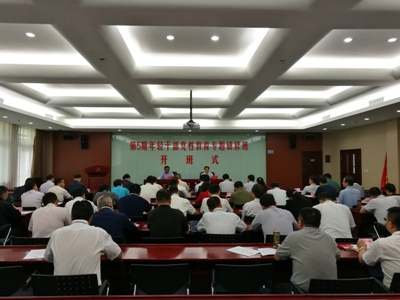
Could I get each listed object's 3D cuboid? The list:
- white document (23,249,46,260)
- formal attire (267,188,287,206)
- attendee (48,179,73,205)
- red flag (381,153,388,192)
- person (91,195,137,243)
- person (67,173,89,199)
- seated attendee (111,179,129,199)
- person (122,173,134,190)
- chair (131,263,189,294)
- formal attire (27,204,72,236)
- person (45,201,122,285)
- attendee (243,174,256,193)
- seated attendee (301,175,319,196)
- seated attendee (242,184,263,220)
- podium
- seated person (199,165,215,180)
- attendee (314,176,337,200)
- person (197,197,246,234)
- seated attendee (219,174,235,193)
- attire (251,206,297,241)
[{"bbox_3d":[-1.561,1.009,3.025,0.220,0.006,0.295,0,-2,-12],"label":"white document"},{"bbox_3d":[1.509,1.046,6.094,0.500,0.640,0.420,0,-2,-2],"label":"formal attire"},{"bbox_3d":[-2.580,1.132,5.750,0.520,1.250,0.750,-1,-2,16],"label":"attendee"},{"bbox_3d":[5.400,0.621,9.107,0.250,1.270,0.250,-1,-2,28],"label":"red flag"},{"bbox_3d":[-0.987,1.091,3.580,0.560,1.190,0.750,0,-2,8],"label":"person"},{"bbox_3d":[-2.709,1.164,6.900,0.520,1.260,0.750,0,-2,6],"label":"person"},{"bbox_3d":[-1.832,1.273,7.265,0.500,1.180,0.720,0,-2,-2],"label":"seated attendee"},{"bbox_3d":[-2.008,1.322,8.584,0.480,1.290,0.700,0,-2,-2],"label":"person"},{"bbox_3d":[-0.314,1.336,2.722,0.540,0.830,0.580,0,-2,-2],"label":"chair"},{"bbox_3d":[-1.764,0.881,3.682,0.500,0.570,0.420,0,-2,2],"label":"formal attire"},{"bbox_3d":[-0.932,1.077,2.557,0.640,1.270,0.770,0,-2,1],"label":"person"},{"bbox_3d":[1.234,1.210,7.700,0.500,1.220,0.750,0,-2,-2],"label":"attendee"},{"bbox_3d":[3.105,1.341,8.688,0.500,1.260,0.720,1,-2,-20],"label":"seated attendee"},{"bbox_3d":[0.829,1.113,4.700,0.520,1.220,0.750,0,-2,-10],"label":"seated attendee"},{"bbox_3d":[-3.655,1.226,11.125,0.850,1.330,0.580,0,-2,-2],"label":"podium"},{"bbox_3d":[0.215,1.111,9.600,0.520,1.240,0.720,0,-2,-2],"label":"seated person"},{"bbox_3d":[3.008,1.250,7.459,0.540,1.240,0.740,0,-2,-8],"label":"attendee"},{"bbox_3d":[0.252,1.162,3.795,0.620,1.180,0.750,0,-2,-2],"label":"person"},{"bbox_3d":[0.713,1.289,8.522,0.500,1.230,0.720,0,-2,-2],"label":"seated attendee"},{"bbox_3d":[0.836,0.965,3.550,0.580,0.660,0.480,0,-2,-2],"label":"attire"}]

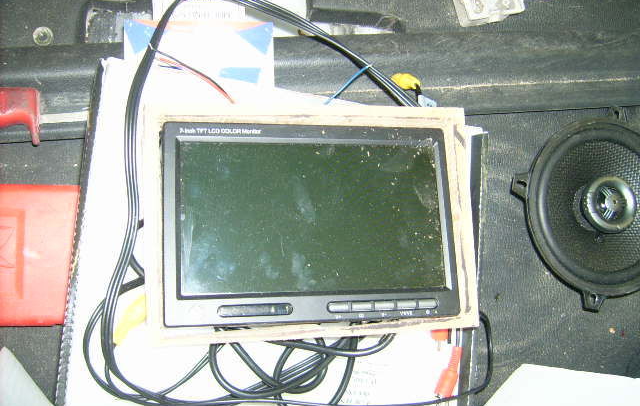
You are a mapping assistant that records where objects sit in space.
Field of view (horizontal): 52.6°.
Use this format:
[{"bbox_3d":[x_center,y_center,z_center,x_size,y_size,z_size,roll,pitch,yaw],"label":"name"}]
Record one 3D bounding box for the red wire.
[{"bbox_3d":[-0.073,-0.075,0.388,0.051,0.007,0.008,31,75,-7],"label":"red wire"}]

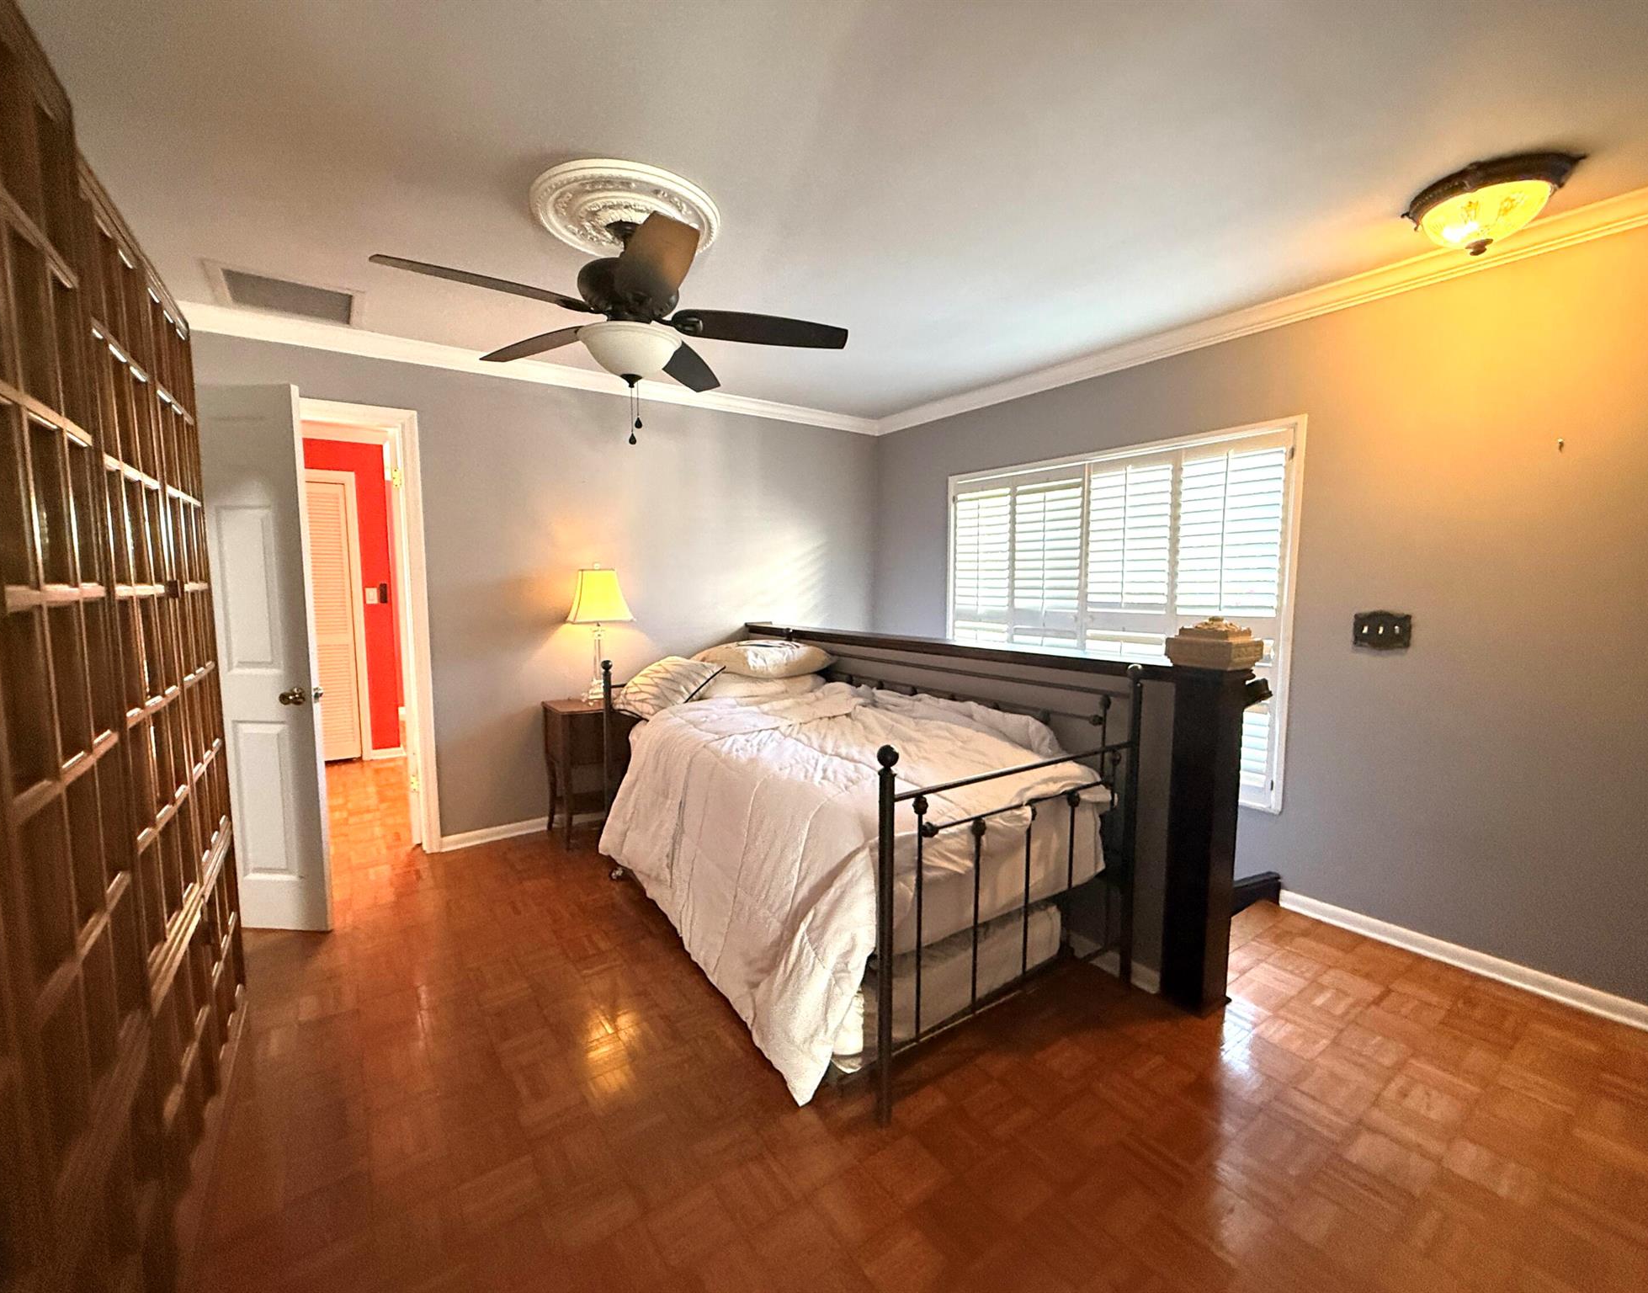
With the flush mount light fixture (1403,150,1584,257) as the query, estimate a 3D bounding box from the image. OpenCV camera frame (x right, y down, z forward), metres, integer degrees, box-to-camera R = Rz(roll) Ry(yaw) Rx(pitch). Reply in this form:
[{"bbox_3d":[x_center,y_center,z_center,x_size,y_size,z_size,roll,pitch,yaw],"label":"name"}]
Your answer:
[{"bbox_3d":[1.811,-1.177,1.911,0.360,0.200,0.360,-4,6,-35],"label":"flush mount light fixture"}]

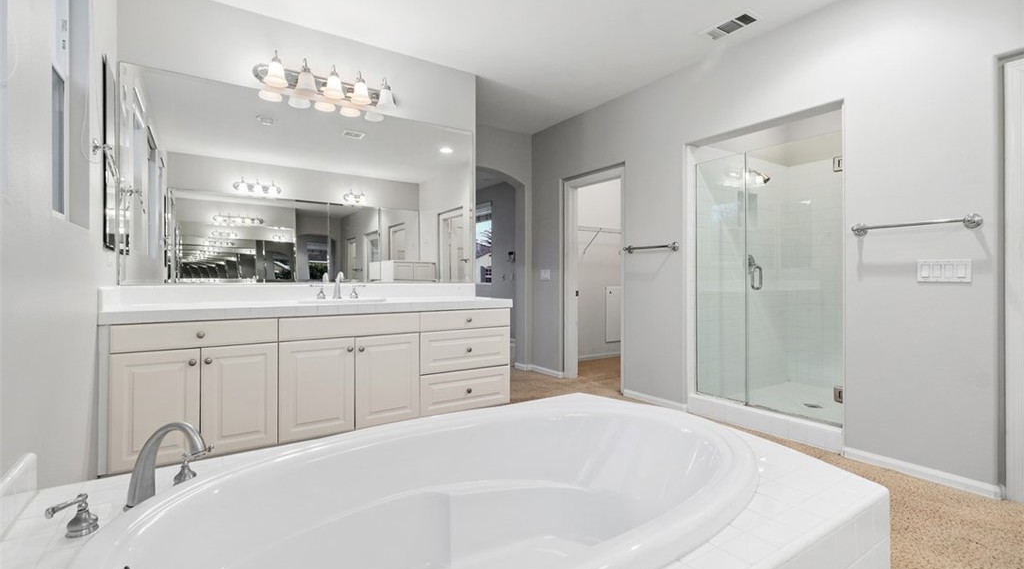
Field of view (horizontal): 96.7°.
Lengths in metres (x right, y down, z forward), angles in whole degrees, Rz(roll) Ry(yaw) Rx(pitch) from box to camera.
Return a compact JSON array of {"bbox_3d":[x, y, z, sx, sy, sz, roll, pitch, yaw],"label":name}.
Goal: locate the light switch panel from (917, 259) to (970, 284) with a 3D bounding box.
[{"bbox_3d":[2.214,-0.069,2.339,0.014,0.113,0.211,-1,1,-34],"label":"light switch panel"}]

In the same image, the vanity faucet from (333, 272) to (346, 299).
[{"bbox_3d":[-1.120,0.007,2.960,0.056,0.177,0.140,-1,1,-34],"label":"vanity faucet"}]

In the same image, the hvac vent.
[{"bbox_3d":[1.436,-1.704,3.002,0.181,0.018,0.352,-1,1,-34],"label":"hvac vent"}]

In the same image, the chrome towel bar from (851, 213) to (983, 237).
[{"bbox_3d":[2.116,-0.314,2.413,0.090,0.076,0.539,-1,1,-34],"label":"chrome towel bar"}]

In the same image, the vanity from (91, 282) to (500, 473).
[{"bbox_3d":[-1.072,0.518,2.893,2.250,1.016,0.554,-1,1,-34],"label":"vanity"}]

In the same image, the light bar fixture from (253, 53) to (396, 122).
[{"bbox_3d":[-1.176,-1.341,3.015,0.930,0.233,0.190,-1,1,-34],"label":"light bar fixture"}]

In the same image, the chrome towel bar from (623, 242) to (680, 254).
[{"bbox_3d":[1.161,-0.305,3.834,0.090,0.075,0.538,-1,1,-34],"label":"chrome towel bar"}]

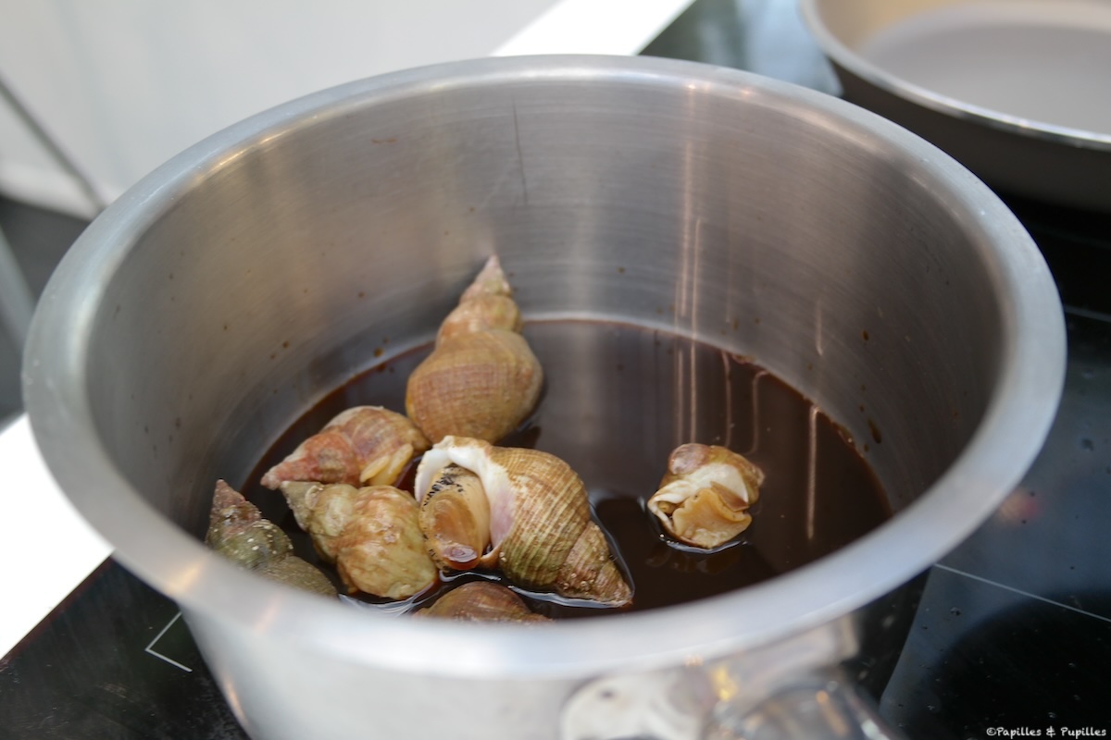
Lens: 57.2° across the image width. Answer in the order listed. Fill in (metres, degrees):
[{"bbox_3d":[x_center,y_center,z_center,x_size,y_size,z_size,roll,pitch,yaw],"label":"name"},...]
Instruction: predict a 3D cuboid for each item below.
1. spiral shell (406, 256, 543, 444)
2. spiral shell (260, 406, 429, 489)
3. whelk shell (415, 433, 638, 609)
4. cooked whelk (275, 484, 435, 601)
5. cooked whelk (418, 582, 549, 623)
[{"bbox_3d":[-0.025,-0.008,0.334,0.043,0.040,0.069,4,64,7],"label":"spiral shell"},{"bbox_3d":[-0.063,0.028,0.308,0.052,0.030,0.033,-12,41,-13],"label":"spiral shell"},{"bbox_3d":[-0.007,0.045,0.285,0.074,0.043,0.047,30,49,26],"label":"whelk shell"},{"bbox_3d":[-0.056,0.045,0.285,0.057,0.031,0.033,29,48,14],"label":"cooked whelk"},{"bbox_3d":[-0.018,0.071,0.262,0.052,0.033,0.035,1,40,7],"label":"cooked whelk"}]

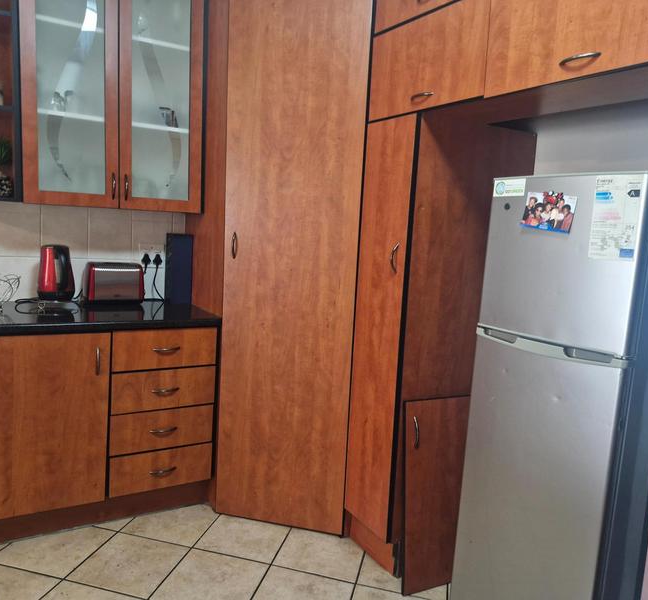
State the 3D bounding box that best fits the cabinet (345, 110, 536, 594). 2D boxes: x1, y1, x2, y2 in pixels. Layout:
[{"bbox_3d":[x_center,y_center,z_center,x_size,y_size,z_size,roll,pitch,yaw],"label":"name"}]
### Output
[{"bbox_3d":[0.465,0.189,2.211,0.595,1.735,0.330,-1,8,-31],"label":"cabinet"}]

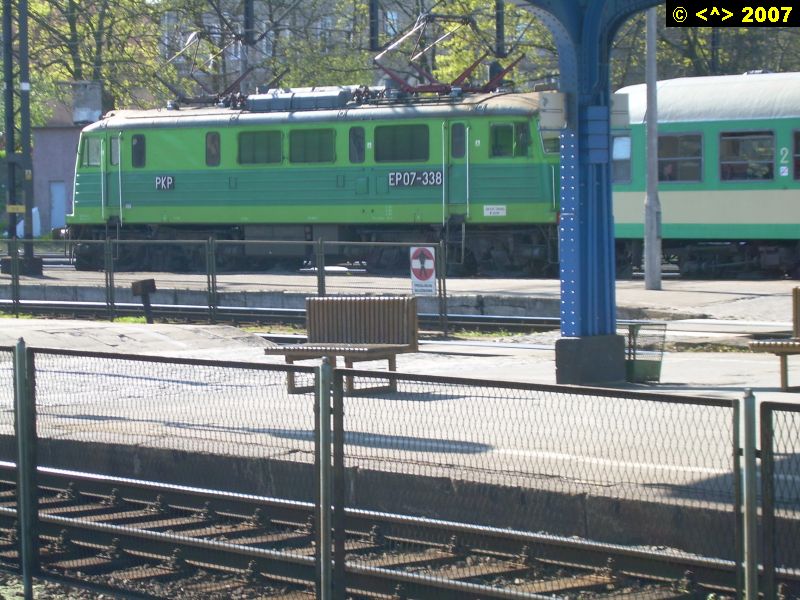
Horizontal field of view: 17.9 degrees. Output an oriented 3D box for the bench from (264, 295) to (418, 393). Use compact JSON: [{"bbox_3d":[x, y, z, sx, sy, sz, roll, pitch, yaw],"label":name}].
[{"bbox_3d":[-0.573,0.440,24.154,1.400,0.880,0.620,1,3,40],"label":"bench"}]

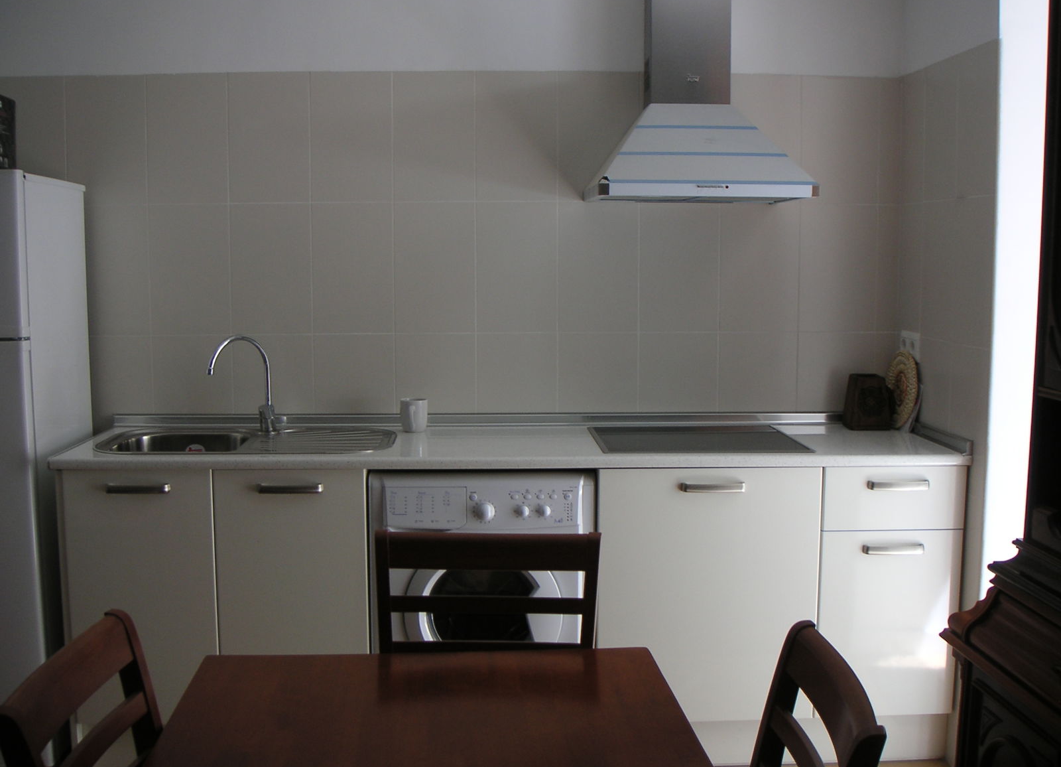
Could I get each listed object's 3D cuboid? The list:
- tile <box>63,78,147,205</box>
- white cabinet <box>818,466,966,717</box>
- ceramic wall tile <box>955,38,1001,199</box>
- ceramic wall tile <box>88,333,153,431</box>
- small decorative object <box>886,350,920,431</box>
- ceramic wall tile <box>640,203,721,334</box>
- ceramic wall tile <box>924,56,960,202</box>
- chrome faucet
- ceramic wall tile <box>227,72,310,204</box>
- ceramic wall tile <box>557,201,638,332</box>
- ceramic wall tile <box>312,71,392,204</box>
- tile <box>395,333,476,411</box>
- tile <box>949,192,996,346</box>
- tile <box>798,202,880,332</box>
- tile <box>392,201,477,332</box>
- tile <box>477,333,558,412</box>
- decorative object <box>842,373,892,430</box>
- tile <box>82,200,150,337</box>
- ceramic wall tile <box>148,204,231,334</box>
[{"bbox_3d":[-1.276,-0.733,3.511,0.250,0.398,0.010,0,5,-1],"label":"tile"},{"bbox_3d":[0.944,0.530,3.385,0.400,0.700,0.580,0,5,-1],"label":"white cabinet"},{"bbox_3d":[1.154,-0.671,3.000,0.010,0.390,0.250,0,6,-2],"label":"ceramic wall tile"},{"bbox_3d":[-1.273,0.003,3.550,0.250,0.304,0.010,0,6,-2],"label":"ceramic wall tile"},{"bbox_3d":[1.102,0.022,3.472,0.035,0.240,0.235,0,6,-2],"label":"small decorative object"},{"bbox_3d":[0.460,-0.356,3.595,0.250,0.400,0.010,0,6,-2],"label":"ceramic wall tile"},{"bbox_3d":[1.149,-0.701,3.251,0.010,0.390,0.250,0,6,-2],"label":"ceramic wall tile"},{"bbox_3d":[-0.840,0.004,3.421,0.228,0.285,0.060,-2,6,-14],"label":"chrome faucet"},{"bbox_3d":[-0.789,-0.742,3.523,0.250,0.398,0.010,0,5,-1],"label":"ceramic wall tile"},{"bbox_3d":[0.208,-0.356,3.581,0.250,0.400,0.010,0,6,-2],"label":"ceramic wall tile"},{"bbox_3d":[-0.538,-0.738,3.498,0.250,0.396,0.010,0,6,-2],"label":"ceramic wall tile"},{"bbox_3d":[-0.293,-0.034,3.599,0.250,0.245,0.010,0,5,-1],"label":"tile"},{"bbox_3d":[1.165,-0.291,3.043,0.010,0.400,0.249,0,6,-2],"label":"tile"},{"bbox_3d":[0.953,-0.354,3.601,0.250,0.396,0.010,0,6,-2],"label":"tile"},{"bbox_3d":[-0.292,-0.353,3.564,0.250,0.400,0.010,0,6,-2],"label":"tile"},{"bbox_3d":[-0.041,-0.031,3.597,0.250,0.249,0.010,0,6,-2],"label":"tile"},{"bbox_3d":[1.013,0.052,3.511,0.128,0.167,0.105,0,6,-2],"label":"decorative object"},{"bbox_3d":[-1.272,-0.342,3.523,0.250,0.400,0.010,0,6,-2],"label":"tile"},{"bbox_3d":[-1.036,-0.348,3.552,0.250,0.398,0.010,0,5,-1],"label":"ceramic wall tile"}]

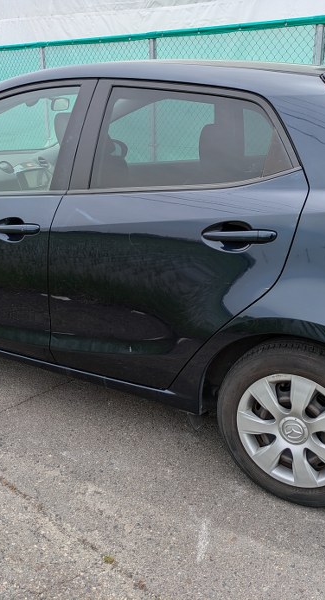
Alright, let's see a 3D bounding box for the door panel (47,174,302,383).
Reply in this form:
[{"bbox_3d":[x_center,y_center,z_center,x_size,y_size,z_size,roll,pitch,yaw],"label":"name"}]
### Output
[{"bbox_3d":[0.014,-0.064,1.978,0.970,0.790,0.160,10,21,29],"label":"door panel"}]

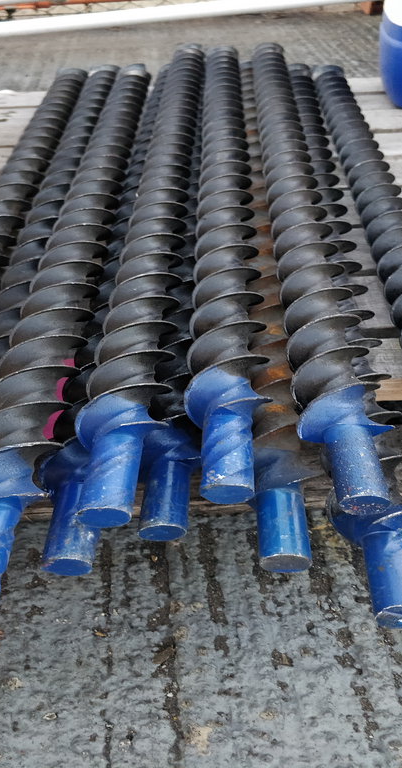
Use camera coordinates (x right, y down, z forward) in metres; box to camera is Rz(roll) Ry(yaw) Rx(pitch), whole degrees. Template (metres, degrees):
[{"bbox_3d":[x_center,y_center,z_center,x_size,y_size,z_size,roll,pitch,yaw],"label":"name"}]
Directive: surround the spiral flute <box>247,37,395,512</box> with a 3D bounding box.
[{"bbox_3d":[0.117,-0.249,0.879,0.068,0.068,1.030,-1,40,1],"label":"spiral flute"}]

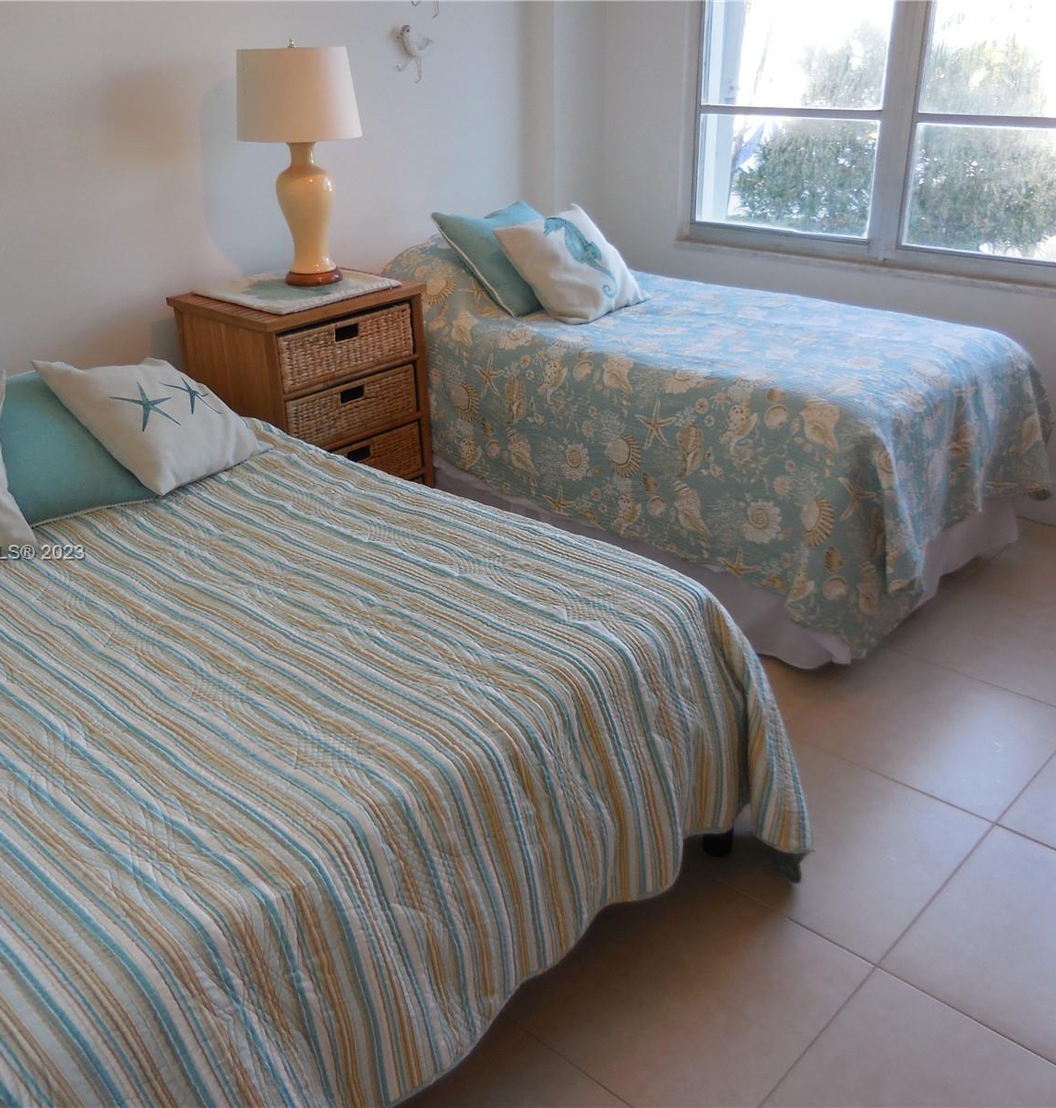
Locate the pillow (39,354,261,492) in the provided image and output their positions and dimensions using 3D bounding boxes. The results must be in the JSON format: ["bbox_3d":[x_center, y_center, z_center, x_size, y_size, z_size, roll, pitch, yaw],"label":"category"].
[{"bbox_3d":[-0.854,-0.324,2.465,0.406,0.142,0.396,44,30,5],"label":"pillow"}]

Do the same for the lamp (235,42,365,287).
[{"bbox_3d":[-0.695,-1.209,3.294,0.384,0.683,0.384,-1,25,1],"label":"lamp"}]

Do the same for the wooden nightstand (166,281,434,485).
[{"bbox_3d":[-0.687,-0.433,3.403,0.528,0.792,0.610,20,33,38],"label":"wooden nightstand"}]

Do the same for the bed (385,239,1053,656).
[{"bbox_3d":[0.427,-0.540,3.491,2.098,0.752,1.158,21,33,39],"label":"bed"}]

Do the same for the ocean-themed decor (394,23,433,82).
[{"bbox_3d":[-0.382,-1.732,3.688,0.046,0.183,0.152,21,33,39],"label":"ocean-themed decor"}]

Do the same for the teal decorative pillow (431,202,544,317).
[{"bbox_3d":[-0.022,-0.994,3.552,0.442,0.147,0.442,-27,74,-43],"label":"teal decorative pillow"}]

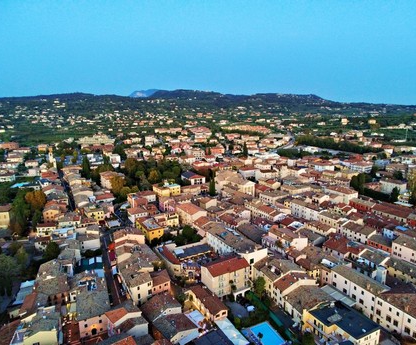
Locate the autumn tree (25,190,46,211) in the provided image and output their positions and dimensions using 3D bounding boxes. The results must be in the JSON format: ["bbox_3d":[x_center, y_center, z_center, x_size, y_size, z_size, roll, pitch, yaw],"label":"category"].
[{"bbox_3d":[-120.510,21.550,204.290,12.500,16.500,12.500,0,12,0],"label":"autumn tree"}]

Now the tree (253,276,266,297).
[{"bbox_3d":[20.770,45.510,115.140,4.800,9.300,4.800,0,12,0],"label":"tree"}]

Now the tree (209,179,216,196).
[{"bbox_3d":[4.020,12.450,242.980,4.400,16.500,4.400,0,12,0],"label":"tree"}]

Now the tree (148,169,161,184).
[{"bbox_3d":[-48.000,3.810,261.260,10.980,13.970,10.980,0,12,0],"label":"tree"}]

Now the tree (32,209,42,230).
[{"bbox_3d":[-92.790,25.900,159.180,4.550,13.120,4.550,0,12,0],"label":"tree"}]

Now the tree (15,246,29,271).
[{"bbox_3d":[-84.330,39.820,132.250,5.400,13.000,5.400,0,12,0],"label":"tree"}]

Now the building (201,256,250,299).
[{"bbox_3d":[7.240,42.690,117.930,16.860,13.600,9.080,-7,14,-29],"label":"building"}]

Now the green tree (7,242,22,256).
[{"bbox_3d":[-95.230,39.150,144.030,6.600,9.200,6.600,0,12,0],"label":"green tree"}]

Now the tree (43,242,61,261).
[{"bbox_3d":[-68.740,34.880,128.720,6.380,8.710,6.380,0,12,0],"label":"tree"}]

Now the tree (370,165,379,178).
[{"bbox_3d":[164.190,-0.470,287.960,7.160,14.000,7.160,0,12,0],"label":"tree"}]

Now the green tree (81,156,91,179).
[{"bbox_3d":[-116.300,-4.690,278.810,7.770,22.270,7.770,0,12,0],"label":"green tree"}]

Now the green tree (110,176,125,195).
[{"bbox_3d":[-74.670,13.000,241.670,11.500,16.000,11.500,0,12,0],"label":"green tree"}]

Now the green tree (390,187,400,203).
[{"bbox_3d":[136.690,16.250,213.200,5.370,12.390,5.370,0,12,0],"label":"green tree"}]

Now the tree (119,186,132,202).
[{"bbox_3d":[-59.540,15.840,210.510,9.340,11.640,9.340,0,12,0],"label":"tree"}]

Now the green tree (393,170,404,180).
[{"bbox_3d":[180.330,3.320,276.870,8.680,11.480,8.680,0,12,0],"label":"green tree"}]

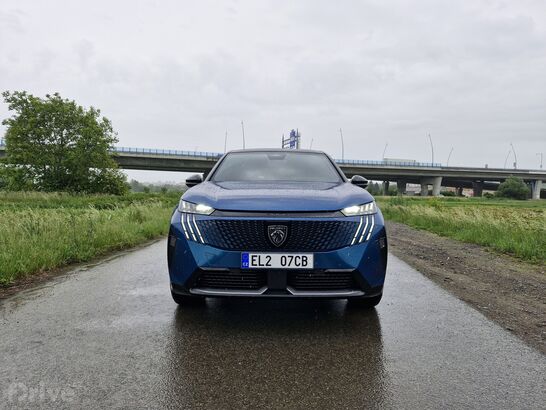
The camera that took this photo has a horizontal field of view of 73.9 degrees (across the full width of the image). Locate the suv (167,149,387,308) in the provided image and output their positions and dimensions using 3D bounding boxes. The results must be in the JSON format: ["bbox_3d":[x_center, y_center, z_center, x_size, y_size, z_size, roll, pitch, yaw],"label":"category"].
[{"bbox_3d":[0.058,0.083,4.855,1.940,1.640,4.540,0,2,1],"label":"suv"}]

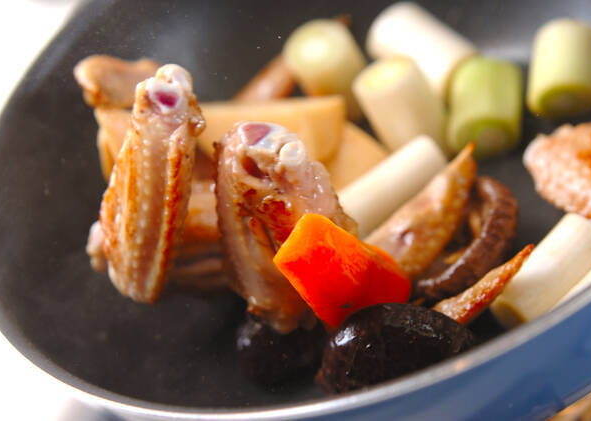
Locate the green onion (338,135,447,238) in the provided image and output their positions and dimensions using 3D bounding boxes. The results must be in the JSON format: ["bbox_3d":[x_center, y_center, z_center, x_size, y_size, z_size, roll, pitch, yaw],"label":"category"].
[{"bbox_3d":[0.027,-0.007,0.567,0.039,0.014,0.014,-35,35,-3],"label":"green onion"}]

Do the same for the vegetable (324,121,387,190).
[{"bbox_3d":[0.019,-0.017,0.588,0.030,0.024,0.027,-36,38,-14],"label":"vegetable"}]

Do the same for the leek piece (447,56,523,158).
[{"bbox_3d":[0.060,-0.032,0.580,0.022,0.022,0.025,13,57,-16],"label":"leek piece"}]

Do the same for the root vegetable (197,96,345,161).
[{"bbox_3d":[-0.008,-0.026,0.602,0.049,0.021,0.021,-13,39,16],"label":"root vegetable"}]

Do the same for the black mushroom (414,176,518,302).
[{"bbox_3d":[0.047,0.006,0.548,0.038,0.016,0.040,24,80,52],"label":"black mushroom"}]

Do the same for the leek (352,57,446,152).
[{"bbox_3d":[0.033,-0.034,0.592,0.021,0.028,0.021,-23,27,10],"label":"leek"}]

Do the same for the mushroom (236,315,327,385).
[{"bbox_3d":[-0.003,0.039,0.550,0.033,0.018,0.032,-19,37,7],"label":"mushroom"}]

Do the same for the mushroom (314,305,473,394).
[{"bbox_3d":[0.027,0.038,0.522,0.044,0.018,0.040,-16,37,5],"label":"mushroom"}]

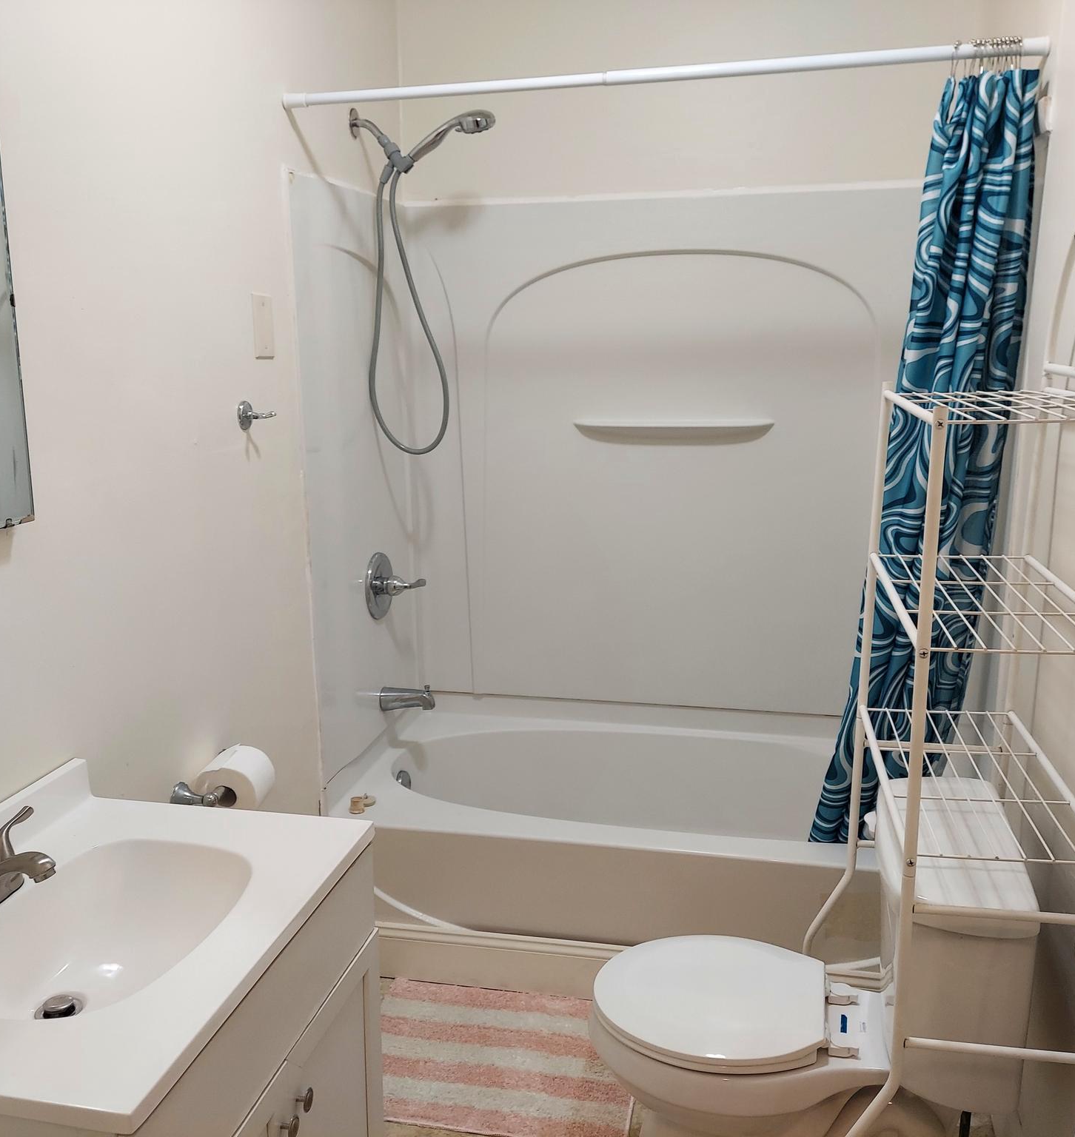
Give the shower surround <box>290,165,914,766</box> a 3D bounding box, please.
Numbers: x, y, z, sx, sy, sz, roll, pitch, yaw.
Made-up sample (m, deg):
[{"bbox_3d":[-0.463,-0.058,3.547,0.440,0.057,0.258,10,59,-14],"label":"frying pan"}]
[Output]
[{"bbox_3d":[0.286,-0.211,2.594,1.507,1.425,0.728,2,13,13],"label":"shower surround"}]

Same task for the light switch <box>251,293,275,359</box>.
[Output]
[{"bbox_3d":[-0.567,-0.501,2.175,0.008,0.121,0.078,2,13,13],"label":"light switch"}]

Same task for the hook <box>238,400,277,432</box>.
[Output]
[{"bbox_3d":[-0.564,-0.307,2.110,0.058,0.058,0.060,2,13,13],"label":"hook"}]

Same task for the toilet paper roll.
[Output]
[{"bbox_3d":[-0.571,0.415,2.002,0.116,0.116,0.099,2,13,13],"label":"toilet paper roll"}]

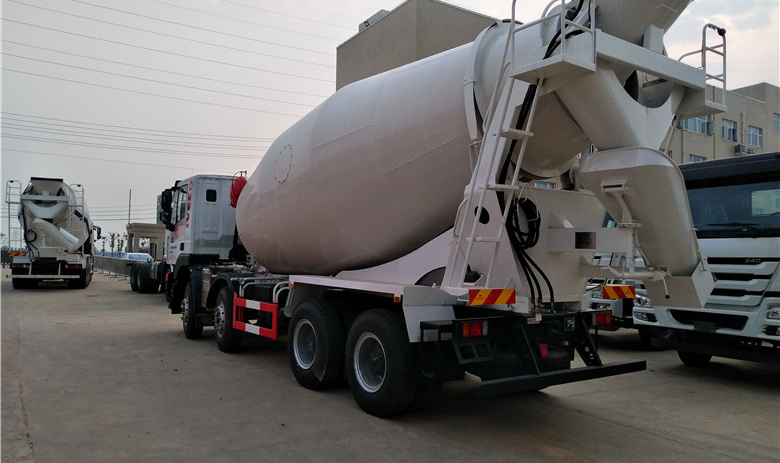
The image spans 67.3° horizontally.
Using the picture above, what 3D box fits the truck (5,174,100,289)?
[{"bbox_3d":[-13.926,0.303,24.678,2.550,3.960,9.800,2,-3,-24],"label":"truck"}]

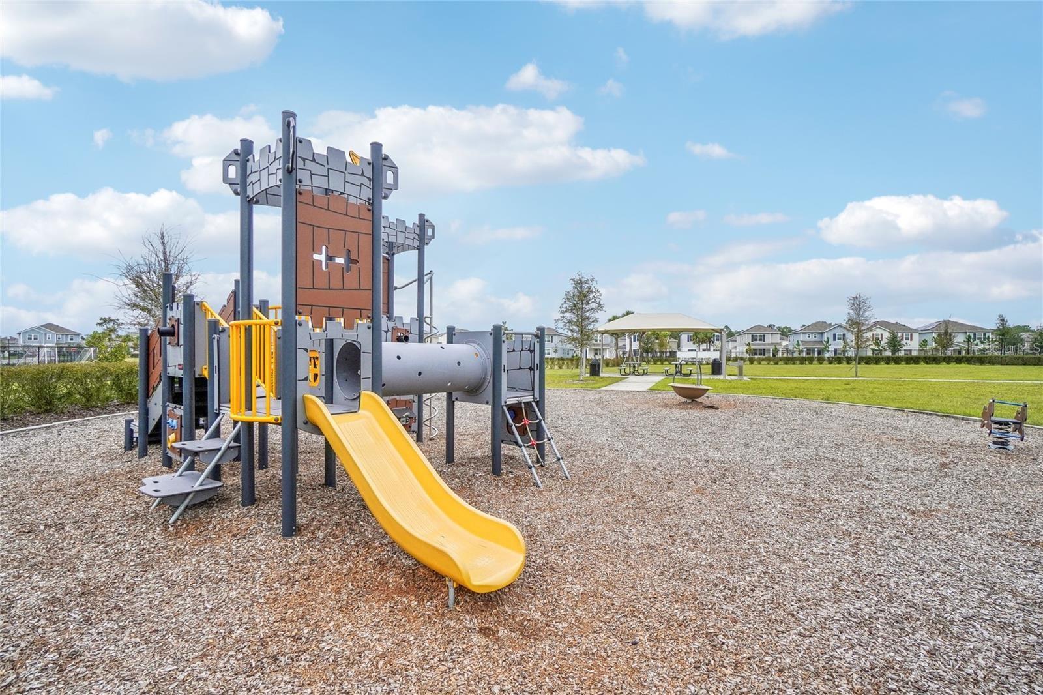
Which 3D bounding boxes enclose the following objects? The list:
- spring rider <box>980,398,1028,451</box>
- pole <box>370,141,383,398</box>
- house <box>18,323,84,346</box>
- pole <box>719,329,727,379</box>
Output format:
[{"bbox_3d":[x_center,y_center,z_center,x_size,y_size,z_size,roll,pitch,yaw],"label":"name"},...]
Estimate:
[{"bbox_3d":[7.436,1.165,7.150,0.430,0.790,0.600,0,0,34],"label":"spring rider"},{"bbox_3d":[-1.389,-0.225,4.450,0.108,3.490,0.108,0,-1,38],"label":"pole"},{"bbox_3d":[-120.000,-1.980,118.000,13.000,8.200,11.600,0,0,43],"label":"house"},{"bbox_3d":[10.410,0.340,23.800,0.200,2.520,0.200,0,0,0],"label":"pole"}]

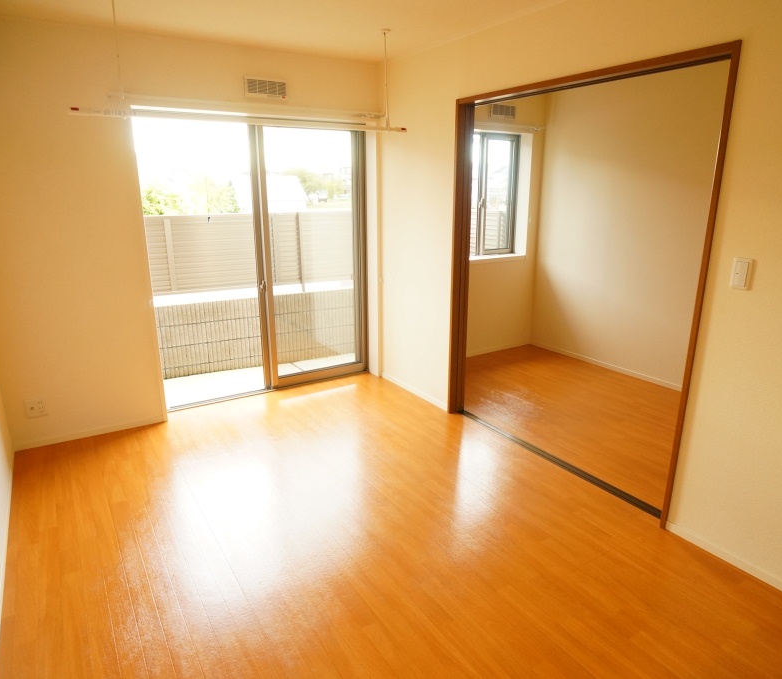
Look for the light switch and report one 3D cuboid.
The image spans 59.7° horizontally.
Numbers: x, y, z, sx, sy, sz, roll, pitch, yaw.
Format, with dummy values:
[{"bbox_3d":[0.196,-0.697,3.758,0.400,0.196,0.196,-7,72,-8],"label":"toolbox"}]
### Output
[{"bbox_3d":[1.332,-0.249,2.593,0.014,0.119,0.080,-7,16,-26],"label":"light switch"}]

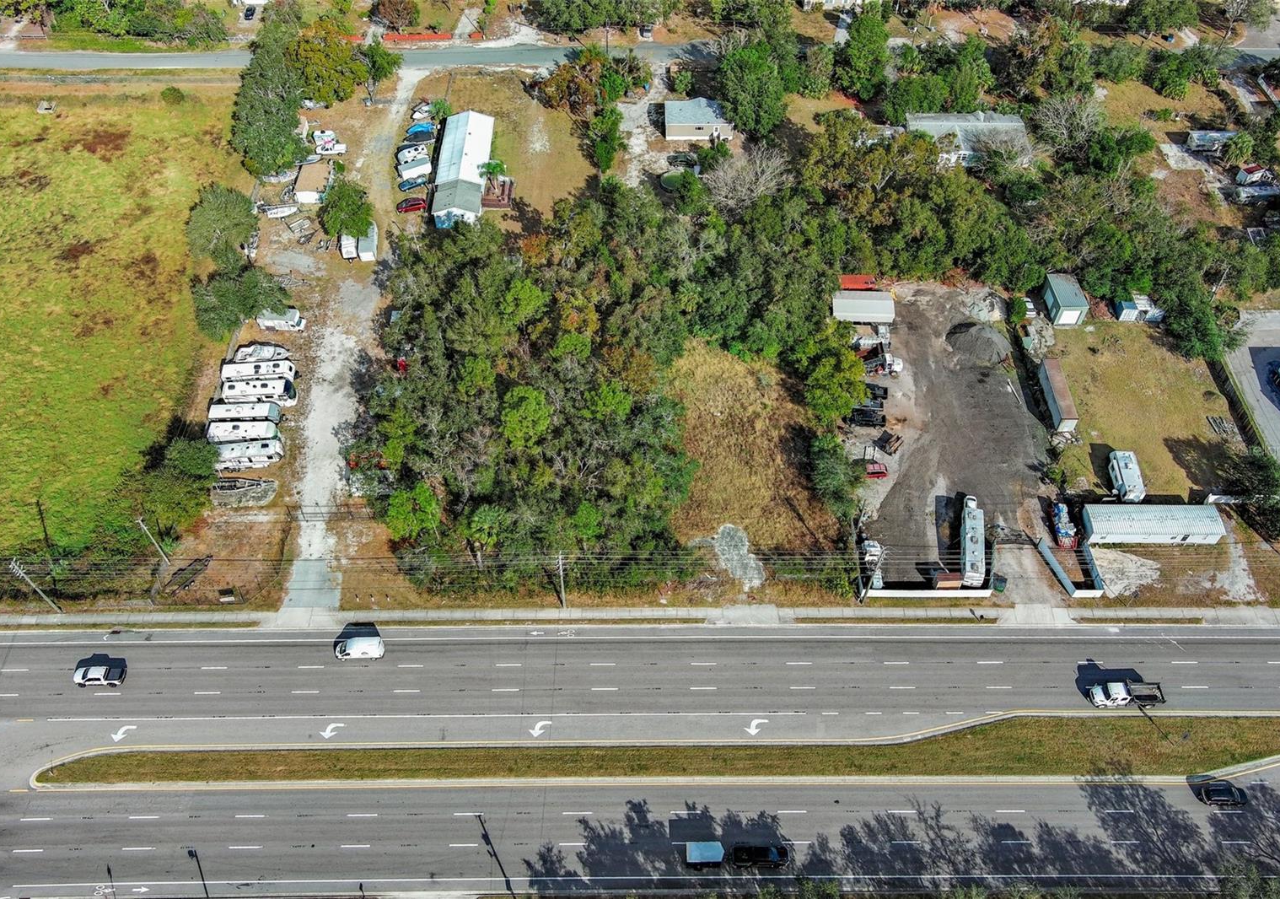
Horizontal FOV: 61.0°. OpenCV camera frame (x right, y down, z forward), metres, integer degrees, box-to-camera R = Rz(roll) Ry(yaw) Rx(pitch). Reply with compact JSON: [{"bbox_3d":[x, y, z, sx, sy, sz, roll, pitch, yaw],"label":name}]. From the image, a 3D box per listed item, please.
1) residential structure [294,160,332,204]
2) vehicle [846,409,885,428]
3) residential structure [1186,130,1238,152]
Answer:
[{"bbox_3d":[-57.589,-46.962,191.882,4.900,2.600,8.000,2,50,2],"label":"residential structure"},{"bbox_3d":[33.553,-4.643,160.910,5.219,1.769,1.920,1,50,1],"label":"vehicle"},{"bbox_3d":[106.810,-56.964,201.124,9.600,2.800,3.500,0,50,0],"label":"residential structure"}]

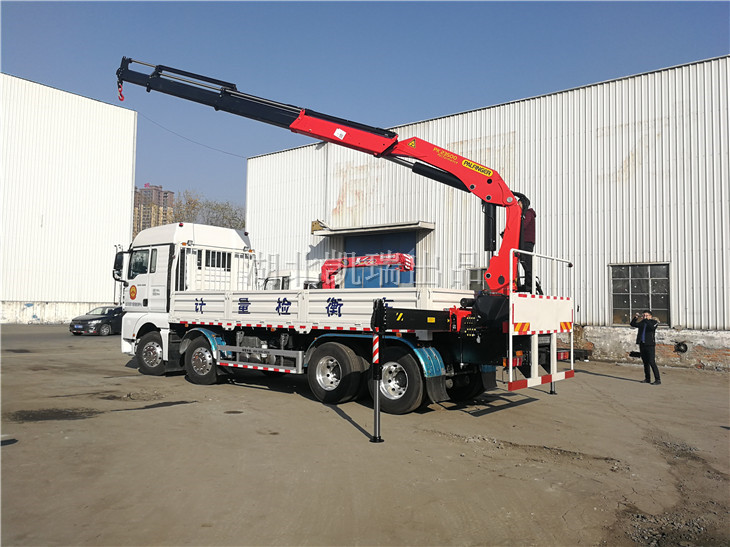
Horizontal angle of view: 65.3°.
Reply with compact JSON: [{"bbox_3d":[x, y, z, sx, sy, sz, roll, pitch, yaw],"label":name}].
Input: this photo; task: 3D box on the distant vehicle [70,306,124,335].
[{"bbox_3d":[-13.751,2.551,30.985,1.800,1.480,4.600,0,-3,17],"label":"distant vehicle"}]

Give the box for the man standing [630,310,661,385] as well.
[{"bbox_3d":[6.586,1.733,13.350,0.480,1.720,0.620,3,-4,-38],"label":"man standing"}]

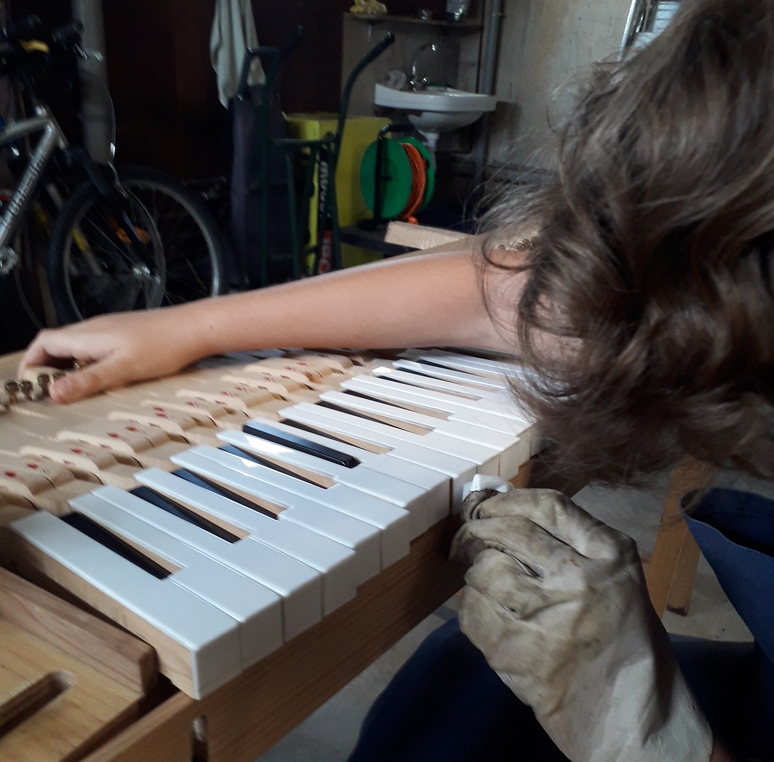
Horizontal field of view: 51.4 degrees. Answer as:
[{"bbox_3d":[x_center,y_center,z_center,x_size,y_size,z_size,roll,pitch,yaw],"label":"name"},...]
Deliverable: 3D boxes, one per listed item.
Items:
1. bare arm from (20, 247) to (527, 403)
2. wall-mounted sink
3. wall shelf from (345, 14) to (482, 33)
[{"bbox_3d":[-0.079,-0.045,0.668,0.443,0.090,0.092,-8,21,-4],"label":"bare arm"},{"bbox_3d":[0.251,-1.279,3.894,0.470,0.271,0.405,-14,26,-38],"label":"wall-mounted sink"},{"bbox_3d":[0.139,-1.685,3.791,0.727,0.030,0.170,-14,26,-38],"label":"wall shelf"}]

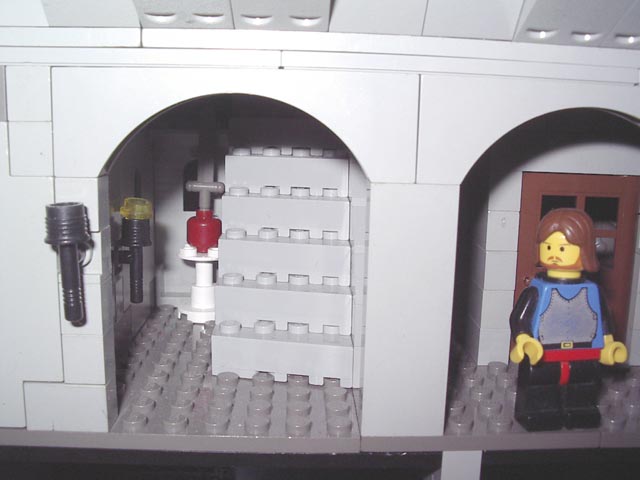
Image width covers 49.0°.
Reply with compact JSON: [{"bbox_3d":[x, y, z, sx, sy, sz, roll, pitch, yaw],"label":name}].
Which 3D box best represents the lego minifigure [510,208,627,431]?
[{"bbox_3d":[0.047,0.015,0.137,0.024,0.043,0.013,-1,9,-5],"label":"lego minifigure"}]

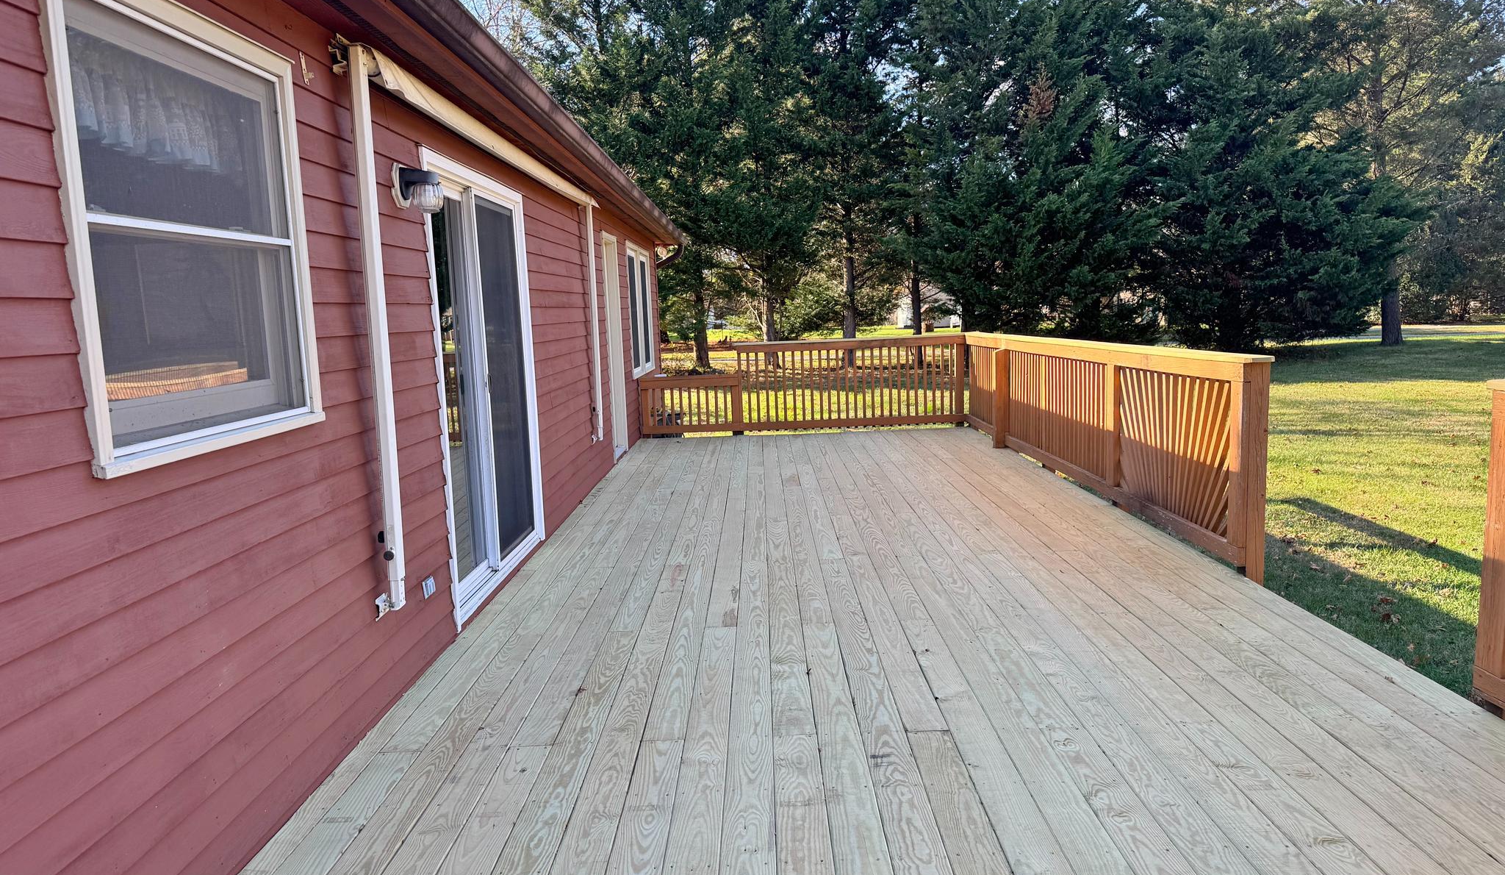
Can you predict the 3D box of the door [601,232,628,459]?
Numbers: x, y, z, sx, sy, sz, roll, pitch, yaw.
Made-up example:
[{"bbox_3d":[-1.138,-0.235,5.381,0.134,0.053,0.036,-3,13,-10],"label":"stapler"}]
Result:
[{"bbox_3d":[-1.343,-0.851,9.949,0.120,2.110,0.950,-2,7,1],"label":"door"}]

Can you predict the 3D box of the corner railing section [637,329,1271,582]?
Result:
[{"bbox_3d":[0.636,-0.177,8.387,3.800,1.050,6.800,-2,7,1],"label":"corner railing section"}]

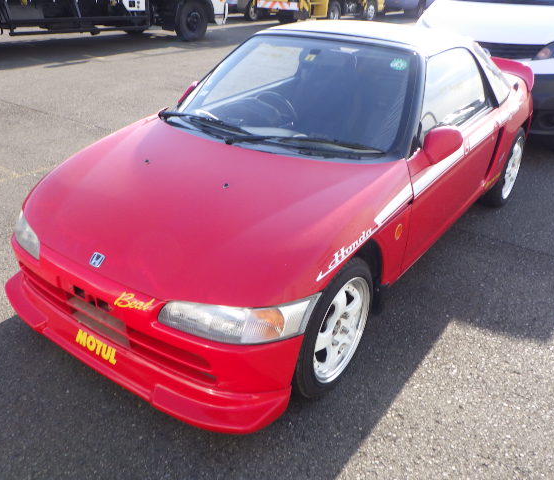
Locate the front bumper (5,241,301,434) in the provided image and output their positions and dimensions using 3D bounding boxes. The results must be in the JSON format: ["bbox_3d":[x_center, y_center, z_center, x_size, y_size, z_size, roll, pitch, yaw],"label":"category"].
[{"bbox_3d":[-0.569,0.242,1.814,1.380,0.380,0.330,18,31,32],"label":"front bumper"}]

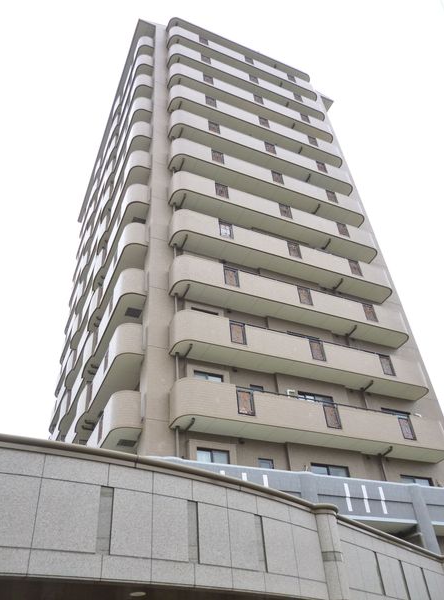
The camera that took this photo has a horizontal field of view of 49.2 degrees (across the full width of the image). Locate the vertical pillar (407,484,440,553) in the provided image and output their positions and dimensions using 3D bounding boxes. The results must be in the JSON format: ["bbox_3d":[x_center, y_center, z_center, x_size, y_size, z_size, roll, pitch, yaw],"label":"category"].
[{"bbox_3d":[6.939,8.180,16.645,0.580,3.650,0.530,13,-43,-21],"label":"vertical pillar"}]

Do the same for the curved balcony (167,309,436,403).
[{"bbox_3d":[3.688,2.531,20.362,12.070,1.330,1.240,13,-43,-21],"label":"curved balcony"}]

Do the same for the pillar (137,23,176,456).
[{"bbox_3d":[-3.300,-6.534,25.493,1.050,36.000,1.000,13,-43,-21],"label":"pillar"}]

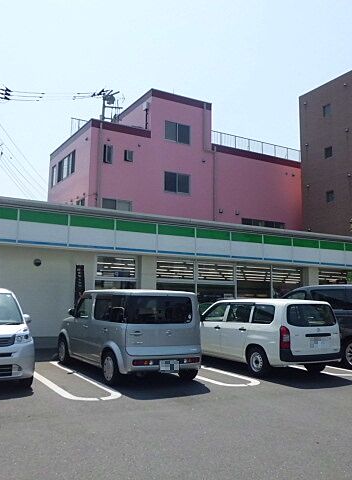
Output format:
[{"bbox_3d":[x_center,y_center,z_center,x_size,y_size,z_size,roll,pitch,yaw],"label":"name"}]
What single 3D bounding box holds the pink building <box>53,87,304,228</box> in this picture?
[{"bbox_3d":[-0.016,-1.125,31.528,14.699,13.369,8.050,5,-9,-29],"label":"pink building"}]

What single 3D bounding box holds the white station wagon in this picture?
[{"bbox_3d":[1.656,2.087,10.844,1.690,1.510,4.180,5,-8,-31],"label":"white station wagon"}]

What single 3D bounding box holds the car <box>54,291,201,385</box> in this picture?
[{"bbox_3d":[-1.147,1.840,9.800,1.680,1.640,3.730,5,-8,-31],"label":"car"}]

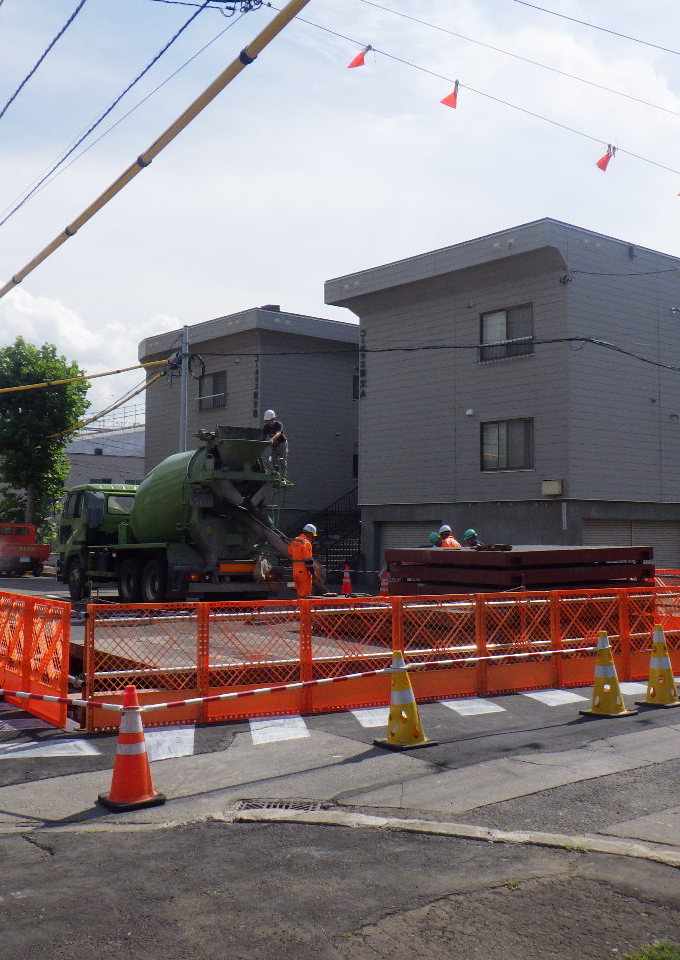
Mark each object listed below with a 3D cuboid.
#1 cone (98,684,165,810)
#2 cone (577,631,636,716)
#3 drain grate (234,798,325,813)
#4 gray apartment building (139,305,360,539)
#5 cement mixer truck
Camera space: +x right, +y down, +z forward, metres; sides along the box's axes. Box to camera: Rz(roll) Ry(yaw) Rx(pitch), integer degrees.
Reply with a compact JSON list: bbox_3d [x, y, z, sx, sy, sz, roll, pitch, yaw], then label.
[{"bbox_3d":[-1.266,1.594,6.254,0.380,0.700,0.380,1,-3,-15],"label":"cone"},{"bbox_3d":[2.329,1.673,8.977,0.370,0.700,0.370,-2,-3,33],"label":"cone"},{"bbox_3d":[-0.359,1.908,6.050,0.510,0.050,0.340,0,-3,0],"label":"drain grate"},{"bbox_3d":[-0.505,-0.968,42.711,13.300,9.300,7.800,3,-4,-40],"label":"gray apartment building"},{"bbox_3d":[-4.398,0.980,25.632,2.500,3.750,7.900,2,-4,-35],"label":"cement mixer truck"}]

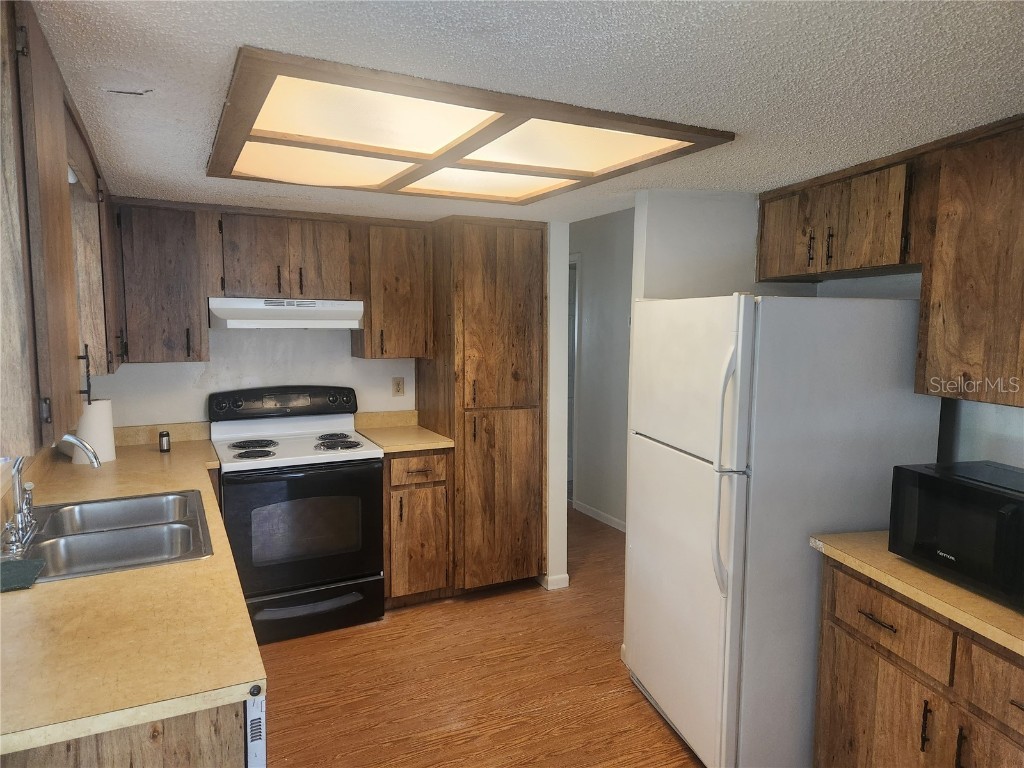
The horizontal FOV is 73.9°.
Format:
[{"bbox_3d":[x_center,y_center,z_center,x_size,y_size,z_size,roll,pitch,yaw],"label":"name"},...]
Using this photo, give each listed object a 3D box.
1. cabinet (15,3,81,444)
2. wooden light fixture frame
[{"bbox_3d":[-1.024,-0.290,1.256,0.320,0.778,0.455,-2,6,-27],"label":"cabinet"},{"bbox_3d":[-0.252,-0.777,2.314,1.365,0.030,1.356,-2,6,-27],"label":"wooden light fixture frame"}]

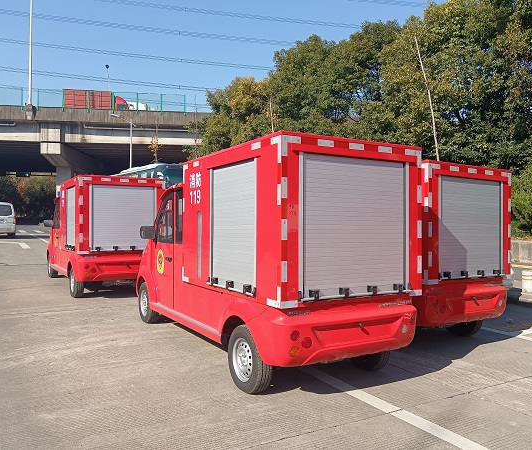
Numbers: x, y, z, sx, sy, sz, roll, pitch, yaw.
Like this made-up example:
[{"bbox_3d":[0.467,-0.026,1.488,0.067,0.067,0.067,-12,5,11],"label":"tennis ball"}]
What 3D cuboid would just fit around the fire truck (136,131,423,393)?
[{"bbox_3d":[-0.304,0.351,5.481,1.450,2.040,4.360,0,0,-30],"label":"fire truck"}]

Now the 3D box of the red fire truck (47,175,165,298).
[{"bbox_3d":[-3.470,0.210,9.616,1.450,2.040,4.360,0,0,-31],"label":"red fire truck"}]

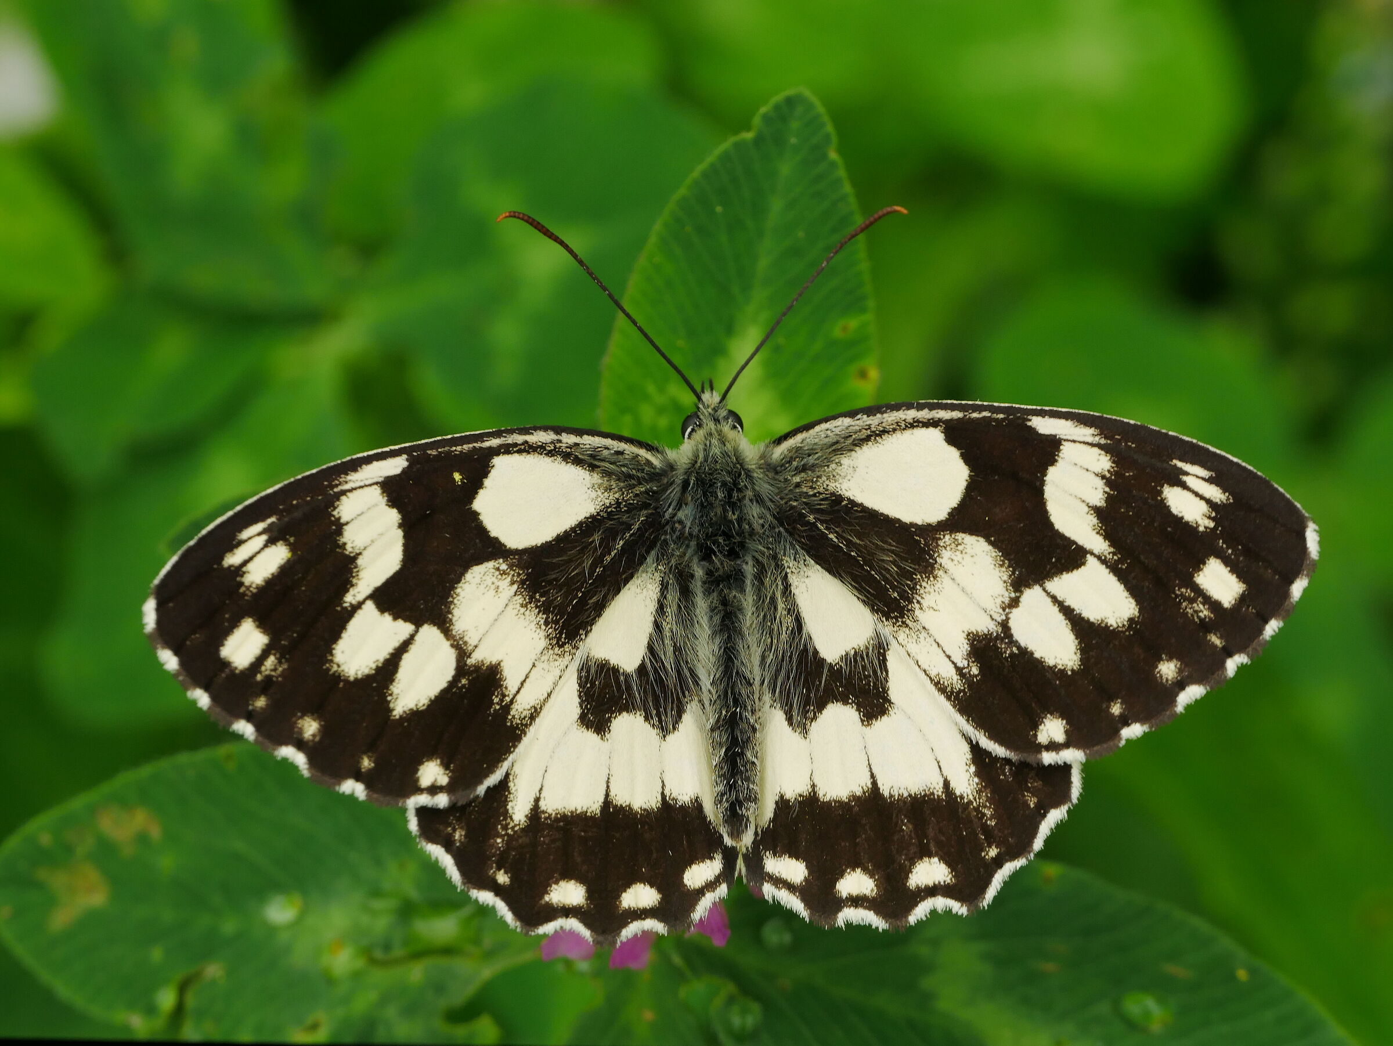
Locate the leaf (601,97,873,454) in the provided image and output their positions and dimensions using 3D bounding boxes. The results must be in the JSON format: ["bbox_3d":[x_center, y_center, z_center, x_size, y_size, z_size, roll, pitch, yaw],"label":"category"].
[{"bbox_3d":[0.002,-0.009,0.228,0.014,0.023,0.004,8,17,0],"label":"leaf"}]

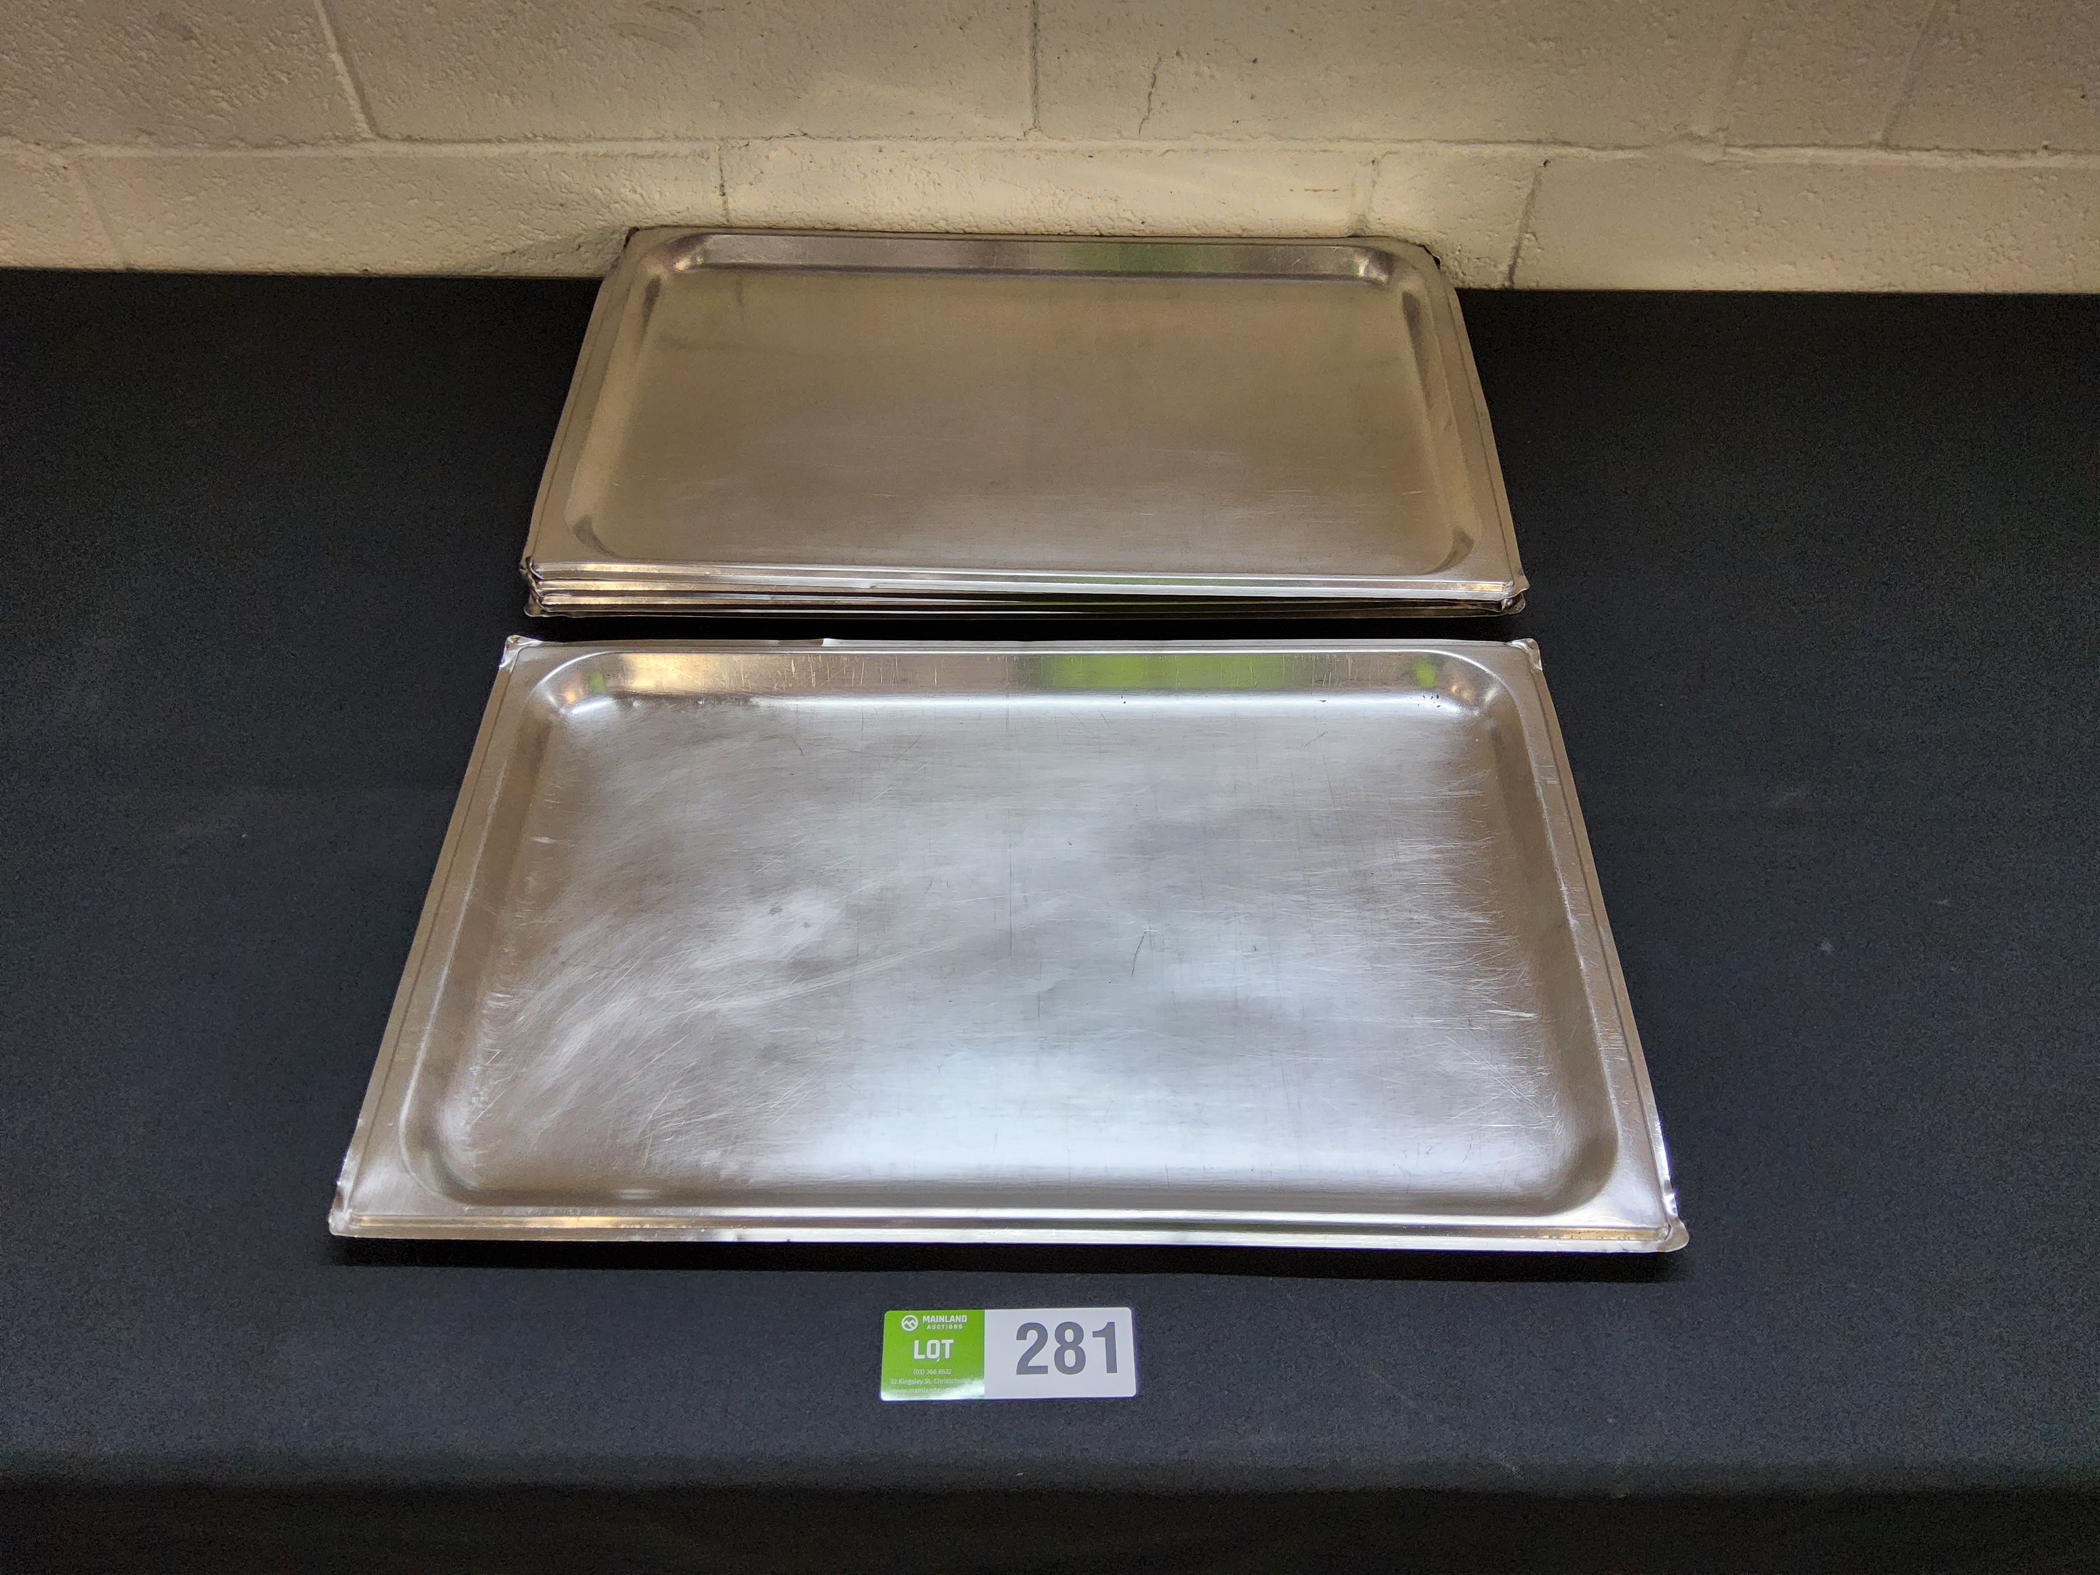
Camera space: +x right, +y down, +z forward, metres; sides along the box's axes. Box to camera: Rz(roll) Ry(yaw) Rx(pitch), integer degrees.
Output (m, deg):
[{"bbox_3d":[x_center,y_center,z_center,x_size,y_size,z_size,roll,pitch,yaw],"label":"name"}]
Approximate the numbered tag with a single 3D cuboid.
[{"bbox_3d":[-0.016,0.214,0.575,0.095,0.002,0.033,-1,51,-1],"label":"numbered tag"}]

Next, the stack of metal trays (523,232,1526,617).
[{"bbox_3d":[-0.014,-0.225,0.907,0.535,0.038,0.328,1,52,1],"label":"stack of metal trays"}]

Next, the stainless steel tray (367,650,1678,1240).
[{"bbox_3d":[-0.016,0.055,0.690,0.529,0.022,0.325,0,51,0],"label":"stainless steel tray"}]

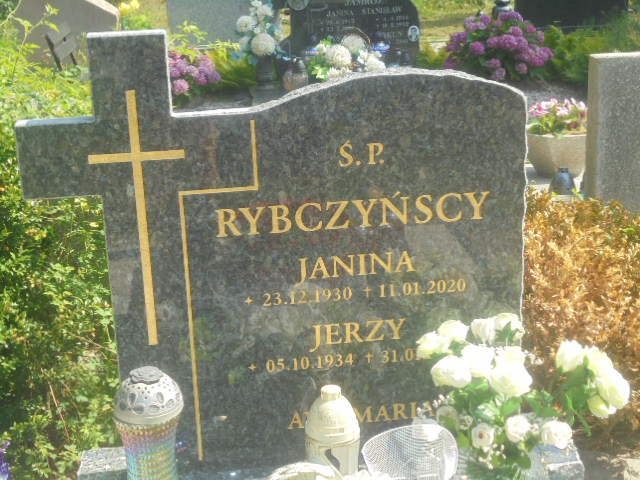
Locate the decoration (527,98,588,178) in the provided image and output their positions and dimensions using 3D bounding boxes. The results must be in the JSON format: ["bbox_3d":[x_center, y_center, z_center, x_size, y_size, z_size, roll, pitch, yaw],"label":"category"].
[{"bbox_3d":[1.004,-0.426,4.393,0.280,0.300,0.280,-4,17,-5],"label":"decoration"}]

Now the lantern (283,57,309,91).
[{"bbox_3d":[-0.133,-0.921,5.829,0.140,0.200,0.140,-4,17,-5],"label":"lantern"}]

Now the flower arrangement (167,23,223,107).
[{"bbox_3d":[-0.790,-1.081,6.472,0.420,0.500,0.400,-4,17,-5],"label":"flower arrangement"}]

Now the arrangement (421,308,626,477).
[{"bbox_3d":[0.380,0.325,1.958,0.360,0.330,0.260,-4,17,-5],"label":"arrangement"}]

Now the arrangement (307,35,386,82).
[{"bbox_3d":[0.157,-1.010,5.942,0.430,0.290,0.340,-4,17,-5],"label":"arrangement"}]

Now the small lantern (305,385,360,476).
[{"bbox_3d":[0.028,0.383,1.944,0.102,0.235,0.102,-4,17,-5],"label":"small lantern"}]

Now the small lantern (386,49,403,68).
[{"bbox_3d":[0.450,-1.069,6.274,0.095,0.170,0.095,-4,17,-5],"label":"small lantern"}]

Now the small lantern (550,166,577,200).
[{"bbox_3d":[0.979,-0.228,4.169,0.108,0.130,0.108,-4,17,-5],"label":"small lantern"}]

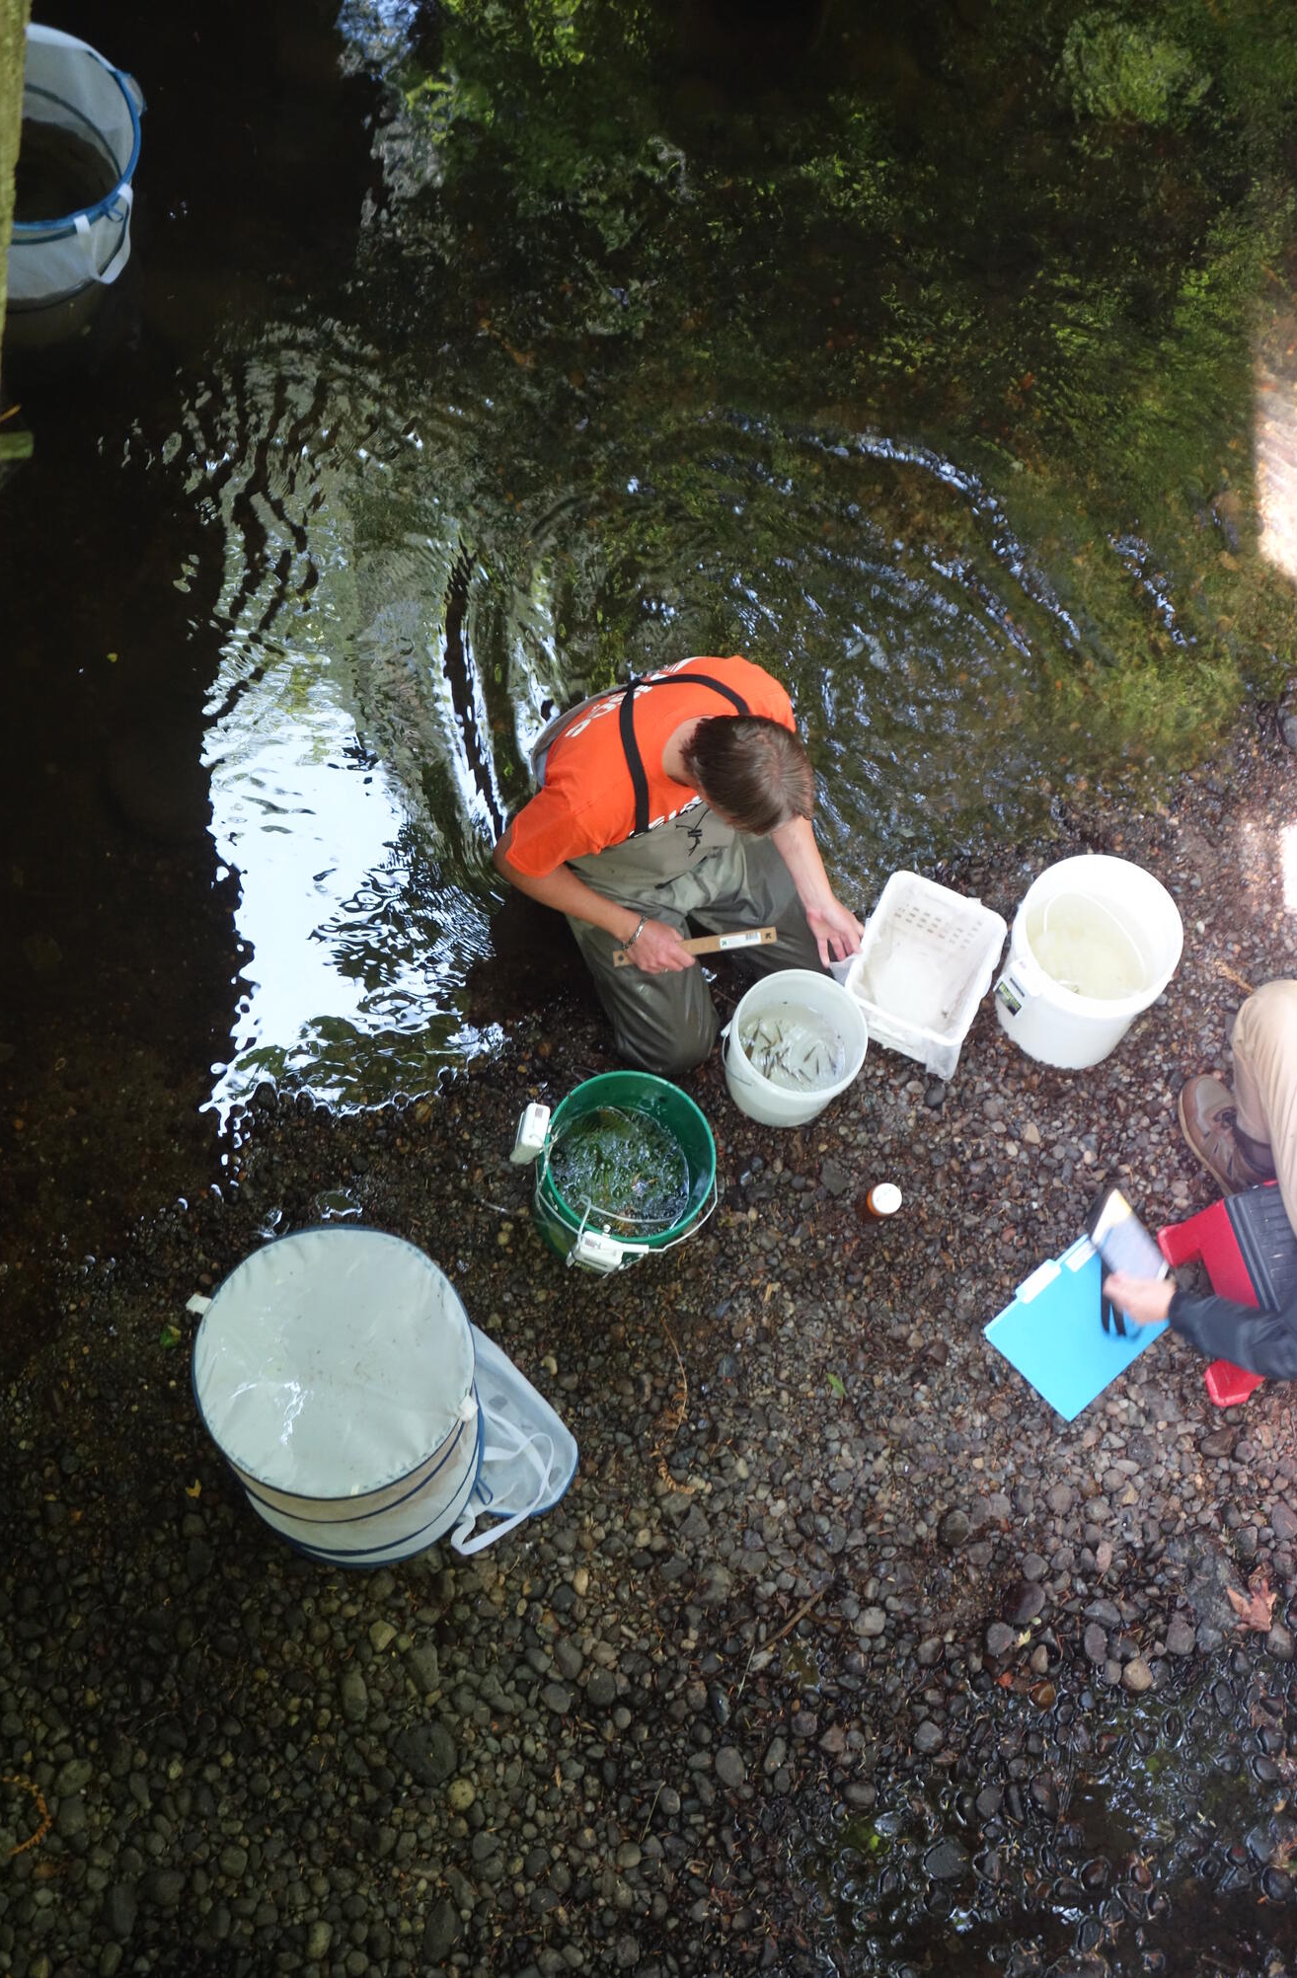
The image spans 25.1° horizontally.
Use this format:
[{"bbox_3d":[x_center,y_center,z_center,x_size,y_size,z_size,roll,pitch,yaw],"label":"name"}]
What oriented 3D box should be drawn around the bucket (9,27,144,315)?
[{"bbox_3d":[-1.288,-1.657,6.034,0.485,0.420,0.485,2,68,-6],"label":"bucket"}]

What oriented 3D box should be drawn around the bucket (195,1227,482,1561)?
[{"bbox_3d":[-0.512,0.706,4.955,0.455,0.550,0.455,2,68,-6],"label":"bucket"}]

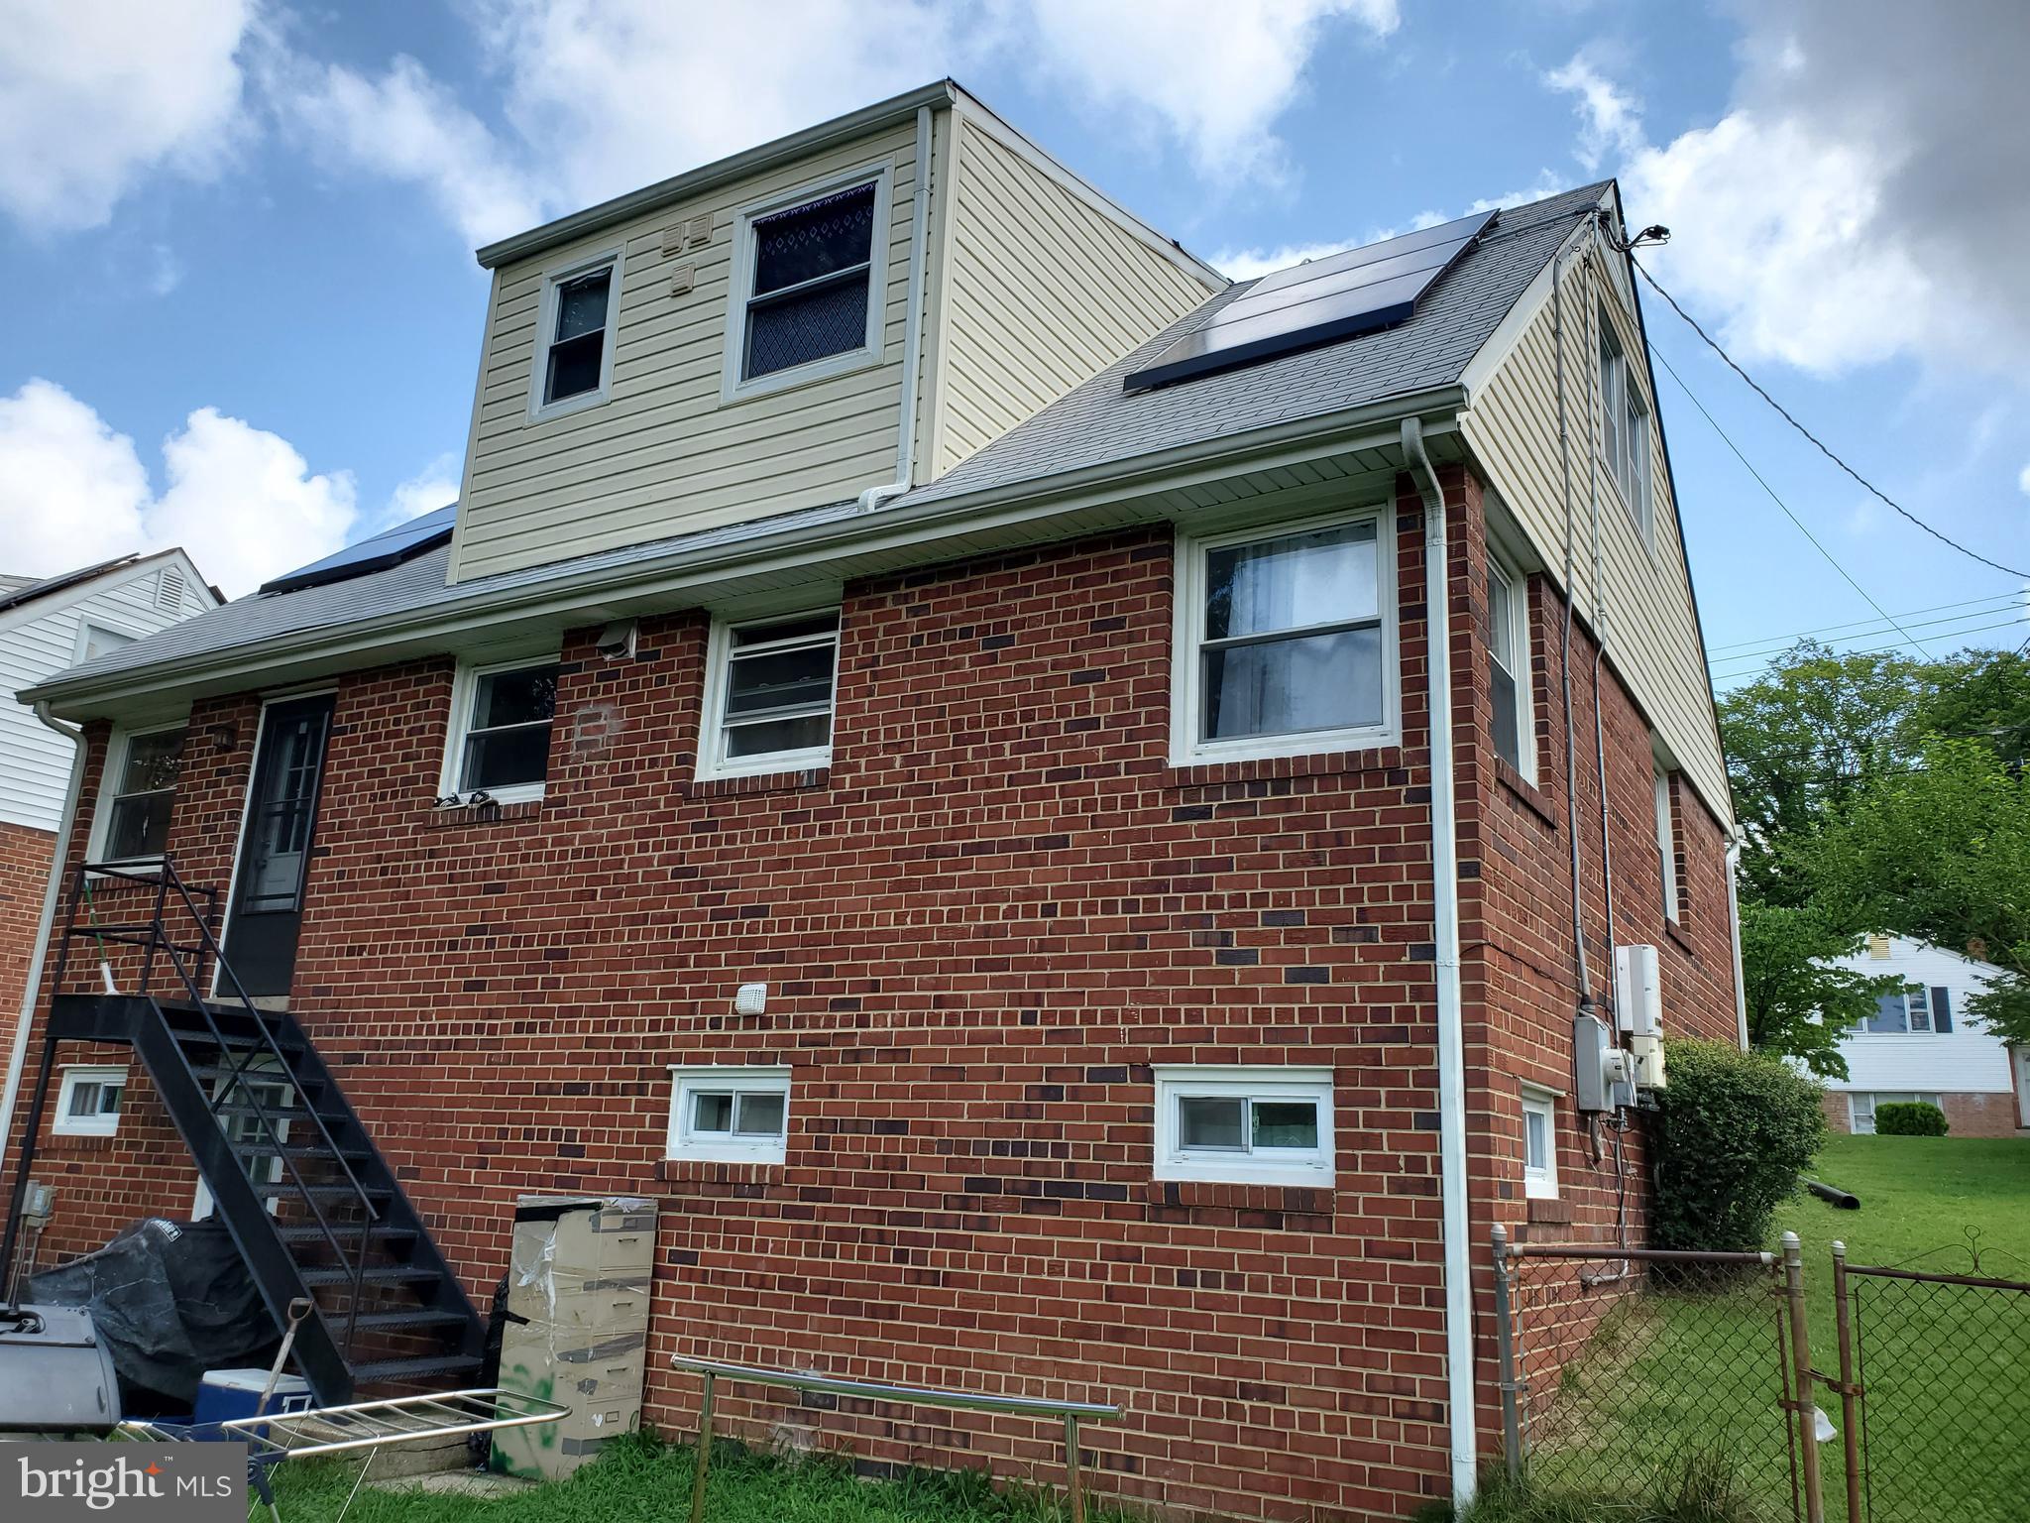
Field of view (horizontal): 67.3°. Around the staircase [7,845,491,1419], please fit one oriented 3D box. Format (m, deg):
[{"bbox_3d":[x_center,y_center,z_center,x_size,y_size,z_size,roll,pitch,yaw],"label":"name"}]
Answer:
[{"bbox_3d":[-4.332,1.979,8.804,3.370,2.910,0.950,-6,-17,30],"label":"staircase"}]

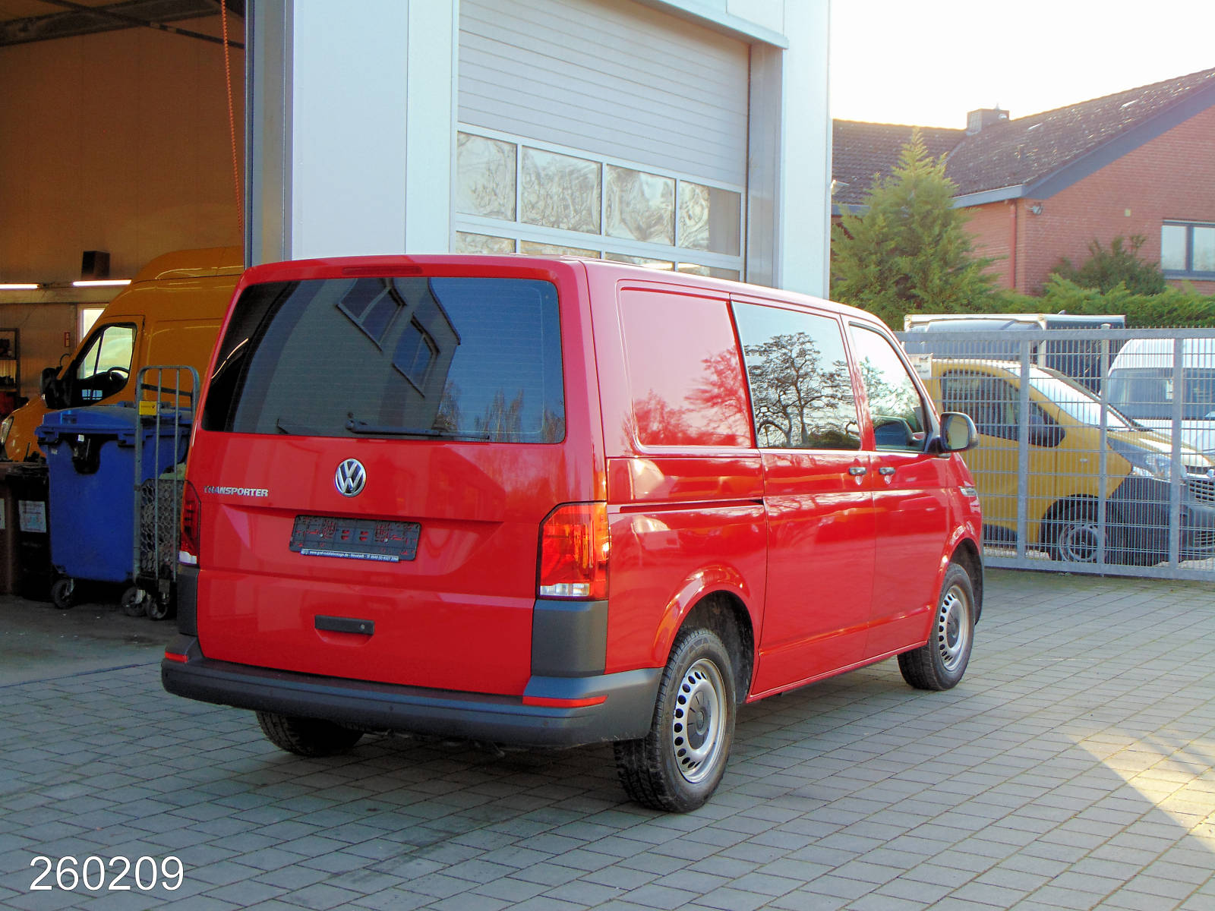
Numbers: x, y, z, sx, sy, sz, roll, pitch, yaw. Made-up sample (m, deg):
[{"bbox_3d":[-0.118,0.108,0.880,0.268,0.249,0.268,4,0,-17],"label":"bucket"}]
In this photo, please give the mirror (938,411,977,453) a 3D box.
[{"bbox_3d":[1.708,-0.112,8.525,0.190,0.210,0.130,2,3,29],"label":"mirror"}]

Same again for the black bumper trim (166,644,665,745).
[{"bbox_3d":[-0.784,0.807,6.228,1.900,0.260,0.590,2,3,29],"label":"black bumper trim"}]

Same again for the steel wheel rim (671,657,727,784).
[{"bbox_3d":[0.290,0.969,6.439,0.140,0.450,0.450,2,3,29],"label":"steel wheel rim"}]

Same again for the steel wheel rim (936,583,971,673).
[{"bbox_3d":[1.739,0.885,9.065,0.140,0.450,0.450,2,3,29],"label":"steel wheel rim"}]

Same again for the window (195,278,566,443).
[{"bbox_3d":[-0.811,-0.339,6.098,1.550,0.560,0.100,2,-7,29],"label":"window"}]

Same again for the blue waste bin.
[{"bbox_3d":[-3.150,0.340,12.116,0.820,1.350,1.330,2,3,22],"label":"blue waste bin"}]

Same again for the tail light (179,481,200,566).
[{"bbox_3d":[-1.559,0.252,6.502,0.220,0.325,0.140,2,3,29],"label":"tail light"}]

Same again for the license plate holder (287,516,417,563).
[{"bbox_3d":[-0.873,0.281,6.030,0.530,0.125,0.025,2,-7,29],"label":"license plate holder"}]

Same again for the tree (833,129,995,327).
[{"bbox_3d":[5.058,-2.447,29.000,3.100,5.800,3.100,2,3,29],"label":"tree"}]

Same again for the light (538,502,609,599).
[{"bbox_3d":[-0.107,0.310,5.701,0.220,0.325,0.140,2,3,29],"label":"light"}]

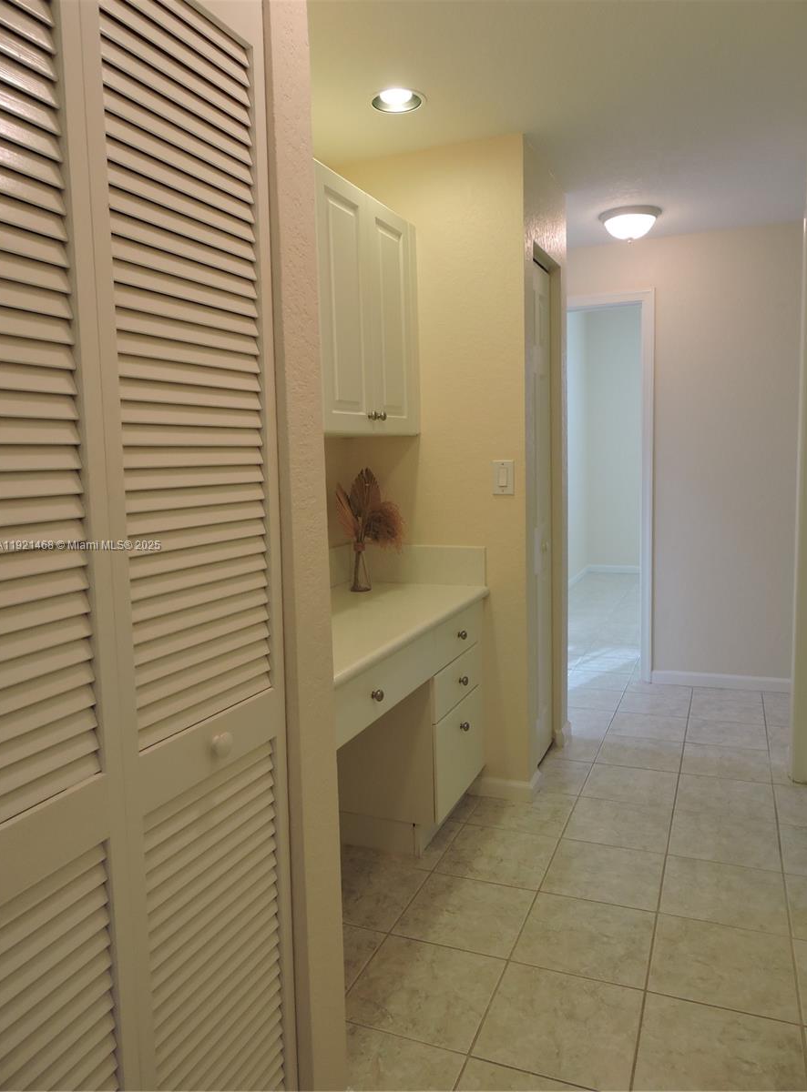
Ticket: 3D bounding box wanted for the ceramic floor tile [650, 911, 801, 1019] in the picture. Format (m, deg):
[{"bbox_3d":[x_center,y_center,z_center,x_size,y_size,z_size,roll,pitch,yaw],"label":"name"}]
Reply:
[{"bbox_3d":[0.808,1.063,1.919,0.334,0.010,0.334,0,7,23],"label":"ceramic floor tile"}]

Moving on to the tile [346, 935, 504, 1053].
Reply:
[{"bbox_3d":[0.051,1.097,1.876,0.334,0.010,0.334,0,7,23],"label":"tile"}]

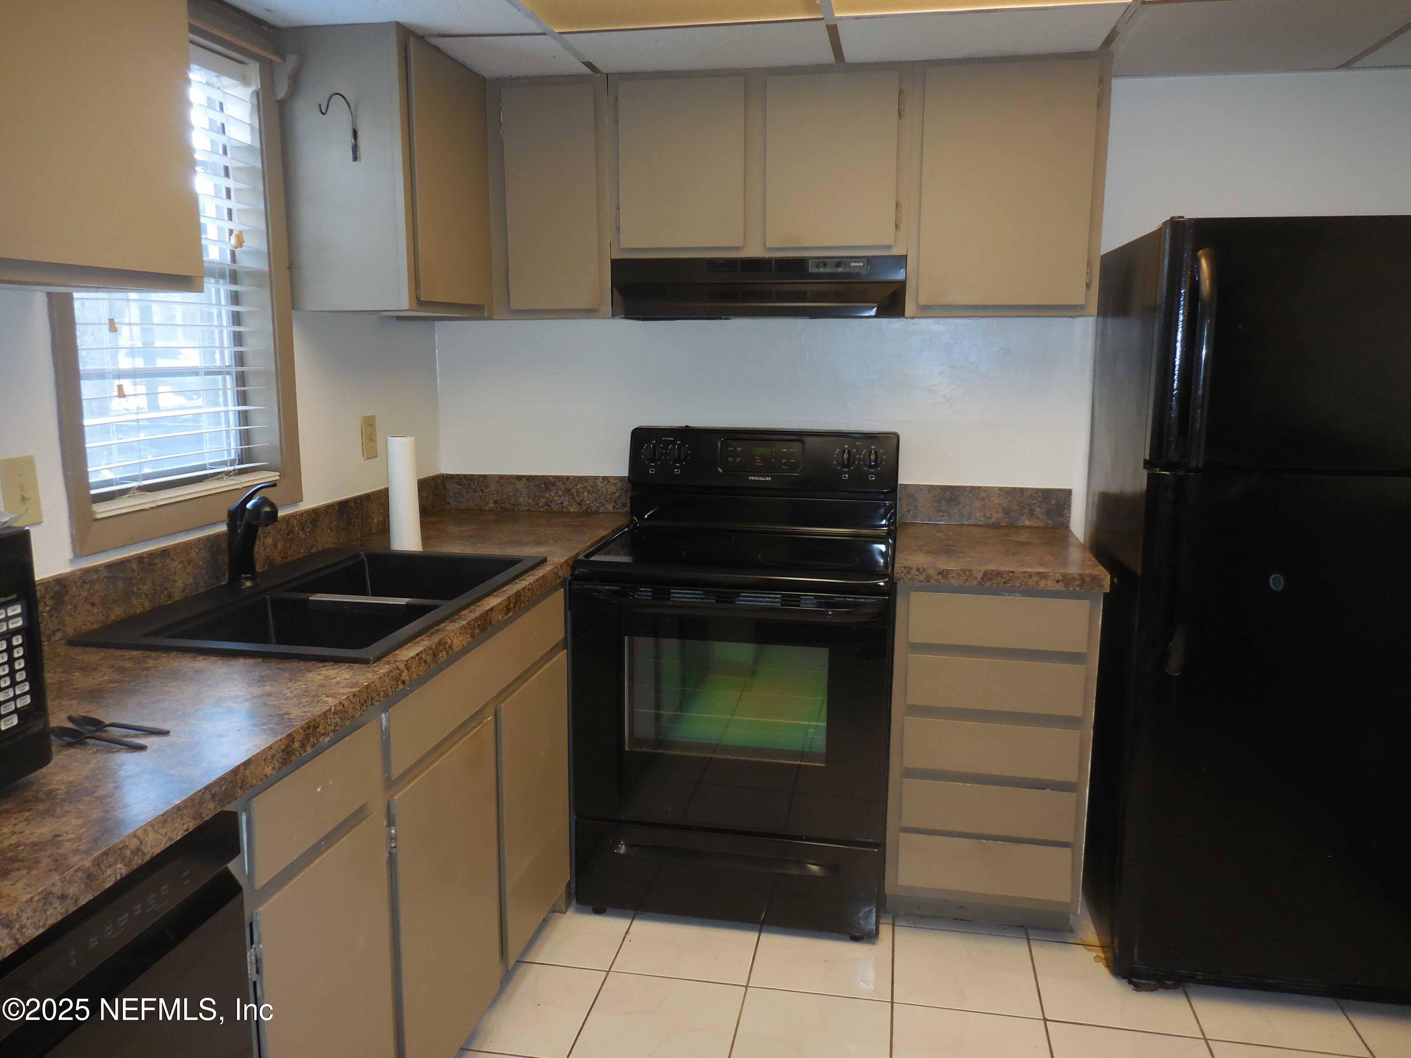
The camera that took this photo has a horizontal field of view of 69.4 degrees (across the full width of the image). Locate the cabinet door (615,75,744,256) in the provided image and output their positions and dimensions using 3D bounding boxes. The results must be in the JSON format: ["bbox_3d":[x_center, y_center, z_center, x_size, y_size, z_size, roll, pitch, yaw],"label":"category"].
[{"bbox_3d":[-0.059,-0.926,2.598,0.323,0.406,0.020,2,10,11],"label":"cabinet door"}]

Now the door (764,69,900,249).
[{"bbox_3d":[0.312,-0.913,2.529,0.320,0.406,0.020,2,10,11],"label":"door"}]

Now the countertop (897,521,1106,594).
[{"bbox_3d":[0.724,0.062,2.604,0.473,0.042,0.632,2,10,10],"label":"countertop"}]

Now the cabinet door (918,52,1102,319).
[{"bbox_3d":[0.725,-0.825,2.463,0.394,0.558,0.020,2,10,11],"label":"cabinet door"}]

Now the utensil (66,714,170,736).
[{"bbox_3d":[-0.751,0.251,1.298,0.155,0.017,0.031,3,10,13],"label":"utensil"}]

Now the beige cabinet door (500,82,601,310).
[{"bbox_3d":[-0.402,-0.865,2.675,0.246,0.558,0.020,2,10,11],"label":"beige cabinet door"}]

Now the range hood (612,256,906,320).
[{"bbox_3d":[0.141,-0.631,2.693,0.766,0.157,0.445,2,10,10],"label":"range hood"}]

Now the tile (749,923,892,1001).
[{"bbox_3d":[0.279,1.002,2.394,0.318,0.010,0.318,2,10,10],"label":"tile"}]

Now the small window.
[{"bbox_3d":[-1.057,-0.509,1.994,0.100,1.007,0.687,2,10,10],"label":"small window"}]

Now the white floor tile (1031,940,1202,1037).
[{"bbox_3d":[0.904,1.024,2.280,0.318,0.010,0.318,2,10,10],"label":"white floor tile"}]

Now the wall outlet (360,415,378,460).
[{"bbox_3d":[-0.893,-0.244,2.726,0.008,0.115,0.070,2,10,10],"label":"wall outlet"}]

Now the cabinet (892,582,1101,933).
[{"bbox_3d":[0.722,0.510,2.679,0.444,0.867,0.636,2,10,10],"label":"cabinet"}]

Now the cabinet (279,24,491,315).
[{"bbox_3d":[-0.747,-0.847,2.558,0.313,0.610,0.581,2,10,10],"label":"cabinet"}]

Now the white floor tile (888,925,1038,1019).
[{"bbox_3d":[0.592,1.013,2.337,0.318,0.010,0.318,2,10,10],"label":"white floor tile"}]

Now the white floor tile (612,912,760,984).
[{"bbox_3d":[-0.034,0.991,2.452,0.318,0.010,0.318,2,10,10],"label":"white floor tile"}]

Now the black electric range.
[{"bbox_3d":[0.105,0.347,2.702,0.758,1.177,0.705,2,10,10],"label":"black electric range"}]

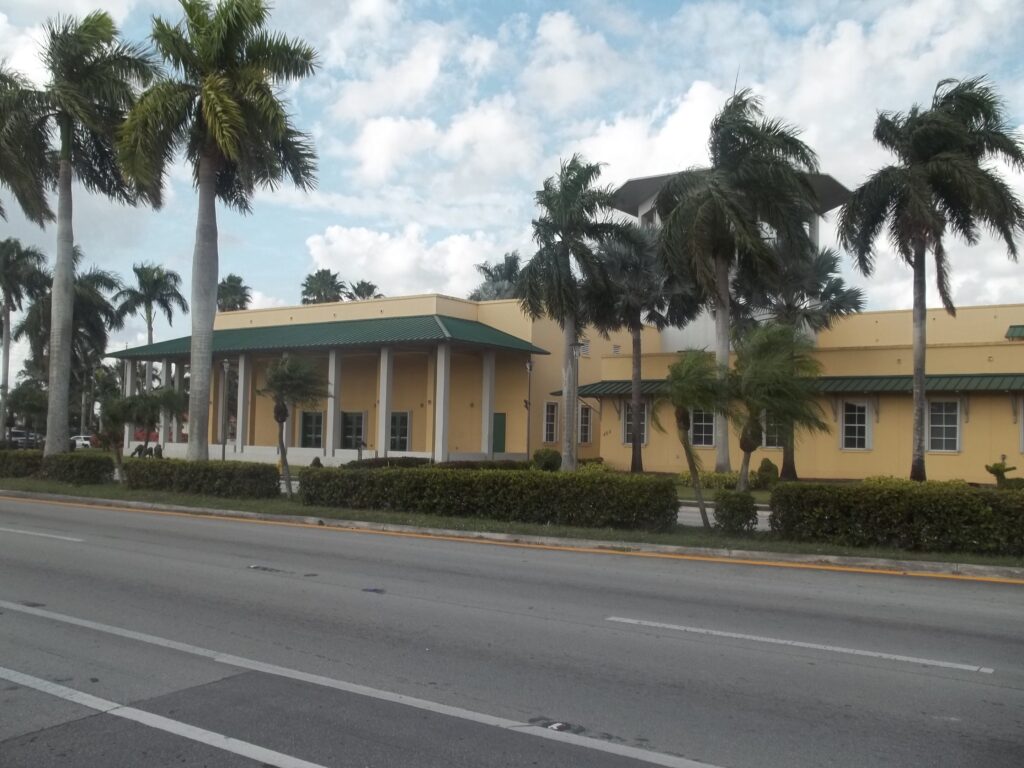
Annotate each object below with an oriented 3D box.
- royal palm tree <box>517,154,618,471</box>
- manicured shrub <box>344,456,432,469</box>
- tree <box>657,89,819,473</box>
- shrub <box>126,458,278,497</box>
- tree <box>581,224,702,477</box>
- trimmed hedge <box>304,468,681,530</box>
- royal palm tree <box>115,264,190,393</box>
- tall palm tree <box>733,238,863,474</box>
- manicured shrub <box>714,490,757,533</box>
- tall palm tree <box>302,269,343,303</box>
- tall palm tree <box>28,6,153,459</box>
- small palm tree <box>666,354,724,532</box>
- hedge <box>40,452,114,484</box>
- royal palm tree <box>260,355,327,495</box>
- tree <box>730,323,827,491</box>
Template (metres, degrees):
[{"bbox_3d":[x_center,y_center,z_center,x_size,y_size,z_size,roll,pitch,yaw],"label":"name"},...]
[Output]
[{"bbox_3d":[2.301,-2.779,37.603,3.900,12.296,4.100,1,-3,0],"label":"royal palm tree"},{"bbox_3d":[-5.325,3.411,41.685,4.200,0.586,1.000,-1,-5,36],"label":"manicured shrub"},{"bbox_3d":[7.753,-3.638,34.536,5.600,13.877,5.300,1,-3,0],"label":"tree"},{"bbox_3d":[-7.613,2.170,23.537,4.900,0.820,1.100,-1,-4,36],"label":"shrub"},{"bbox_3d":[4.832,-1.345,36.824,4.300,9.440,4.300,1,-3,0],"label":"tree"},{"bbox_3d":[-0.764,2.004,18.248,7.800,0.840,1.100,-1,-4,36],"label":"trimmed hedge"},{"bbox_3d":[-25.720,-2.054,69.397,5.300,13.274,5.300,1,-3,0],"label":"royal palm tree"},{"bbox_3d":[9.697,-0.764,33.379,4.400,8.086,4.400,1,-3,0],"label":"tall palm tree"},{"bbox_3d":[3.402,1.920,14.759,0.620,0.664,0.620,-1,-5,36],"label":"manicured shrub"},{"bbox_3d":[-13.840,-1.832,72.397,3.300,13.573,3.300,1,-3,0],"label":"tall palm tree"},{"bbox_3d":[-11.352,-3.797,26.479,3.900,12.900,3.900,3,-4,-24],"label":"tall palm tree"},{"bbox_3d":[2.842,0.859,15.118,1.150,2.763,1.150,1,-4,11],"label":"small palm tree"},{"bbox_3d":[-11.384,2.218,25.591,2.050,0.790,0.800,-1,-5,36],"label":"hedge"},{"bbox_3d":[-4.657,0.925,20.757,1.500,3.032,1.450,2,-4,-13],"label":"royal palm tree"},{"bbox_3d":[4.070,0.654,14.851,1.500,3.193,1.450,0,-4,15],"label":"tree"}]

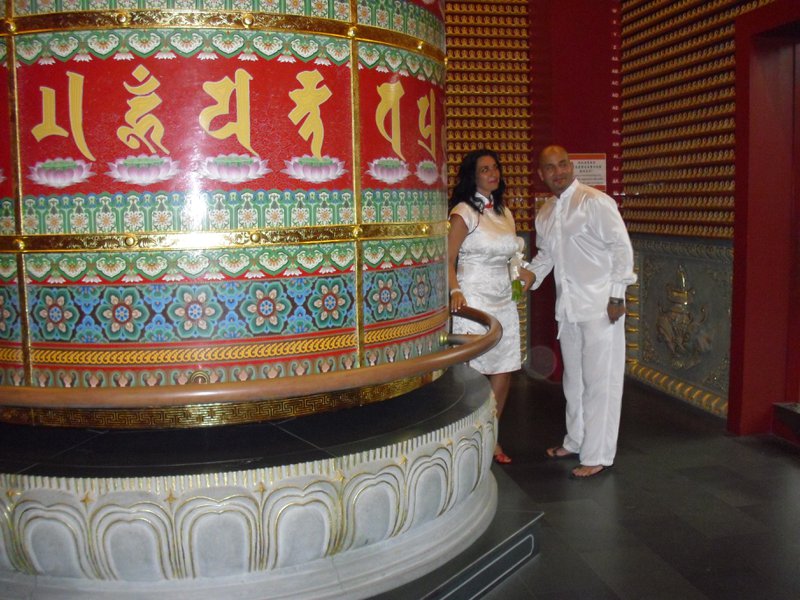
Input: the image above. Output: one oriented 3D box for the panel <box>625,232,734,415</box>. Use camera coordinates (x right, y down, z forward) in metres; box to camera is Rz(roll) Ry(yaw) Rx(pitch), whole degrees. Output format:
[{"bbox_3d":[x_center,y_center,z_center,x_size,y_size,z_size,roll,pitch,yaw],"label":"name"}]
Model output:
[{"bbox_3d":[2.081,0.146,6.569,0.100,1.150,1.680,-2,6,-10],"label":"panel"}]

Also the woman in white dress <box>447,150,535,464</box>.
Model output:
[{"bbox_3d":[0.501,0.042,4.968,0.500,1.730,0.420,-6,8,-40],"label":"woman in white dress"}]

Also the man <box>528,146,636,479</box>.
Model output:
[{"bbox_3d":[1.002,0.034,4.850,0.600,1.760,0.500,5,8,43],"label":"man"}]

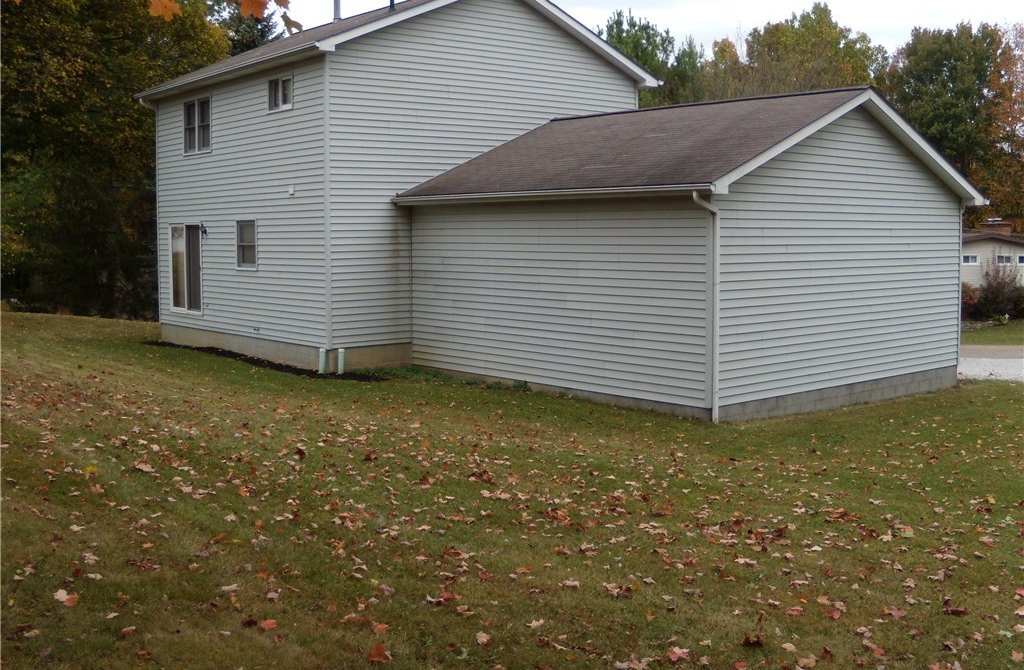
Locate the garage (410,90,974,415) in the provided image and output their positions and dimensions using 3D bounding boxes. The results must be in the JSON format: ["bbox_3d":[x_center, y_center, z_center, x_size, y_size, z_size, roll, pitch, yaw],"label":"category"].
[{"bbox_3d":[3.275,-1.653,19.891,7.950,5.140,7.561,-5,7,-40],"label":"garage"}]

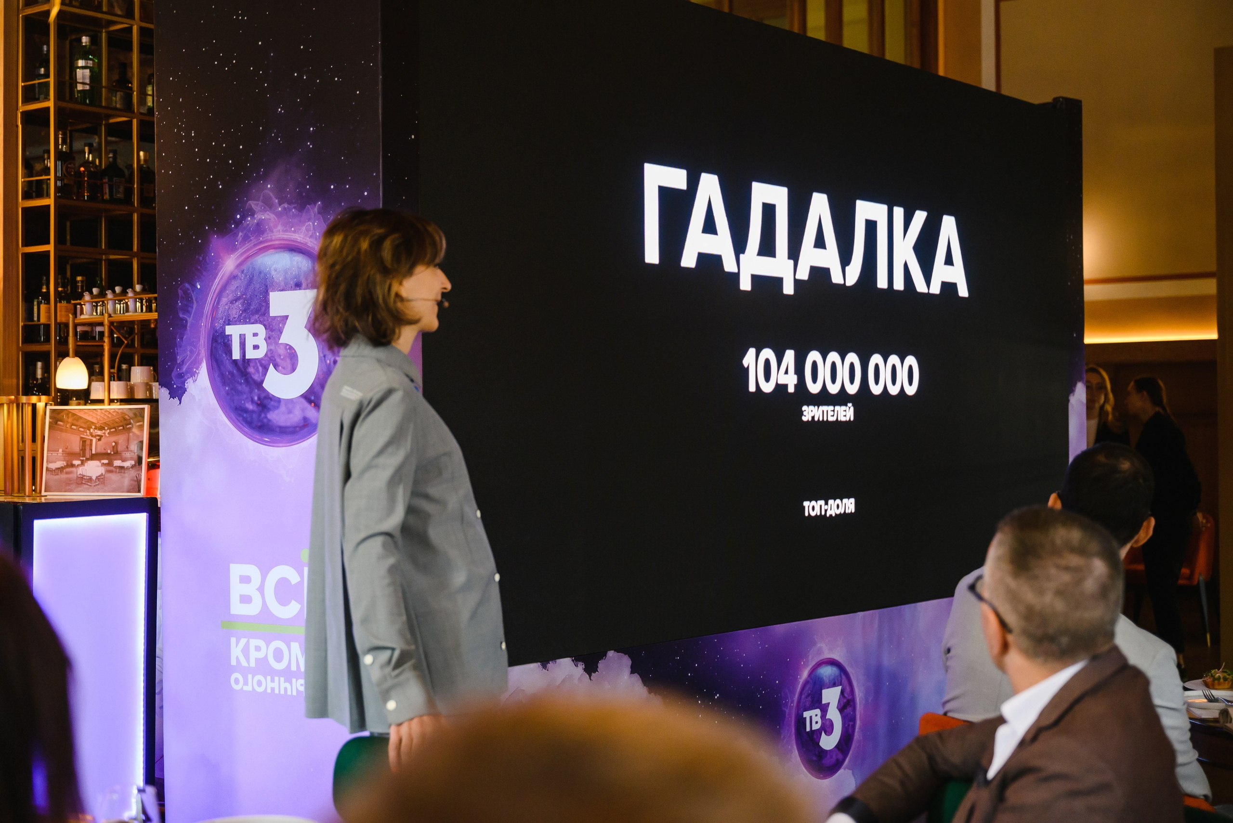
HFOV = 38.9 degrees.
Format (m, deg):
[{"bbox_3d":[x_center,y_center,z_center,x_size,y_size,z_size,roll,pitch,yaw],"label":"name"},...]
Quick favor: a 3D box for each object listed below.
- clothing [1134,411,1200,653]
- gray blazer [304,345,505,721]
[{"bbox_3d":[2.933,0.642,9.300,0.340,1.290,0.460,-1,0,26],"label":"clothing"},{"bbox_3d":[-0.383,0.217,3.180,0.360,0.720,0.500,-1,0,-10],"label":"gray blazer"}]

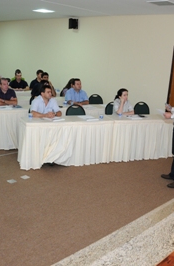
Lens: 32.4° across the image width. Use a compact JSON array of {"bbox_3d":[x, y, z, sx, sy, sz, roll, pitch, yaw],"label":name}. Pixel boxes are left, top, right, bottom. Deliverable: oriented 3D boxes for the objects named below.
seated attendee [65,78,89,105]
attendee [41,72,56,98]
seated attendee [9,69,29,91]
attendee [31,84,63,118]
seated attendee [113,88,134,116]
[{"bbox_3d":[-0.206,-0.536,6.707,0.560,1.290,0.750,-4,17,-23],"label":"seated attendee"},{"bbox_3d":[-1.163,-0.962,8.185,0.600,1.343,0.800,-1,16,-18],"label":"attendee"},{"bbox_3d":[-2.047,-1.233,9.055,0.600,1.316,0.780,-2,16,-20],"label":"seated attendee"},{"bbox_3d":[-0.792,-0.241,5.667,0.600,1.289,0.800,-3,16,-22],"label":"attendee"},{"bbox_3d":[0.672,-0.240,5.917,0.500,1.250,0.720,-7,19,-32],"label":"seated attendee"}]

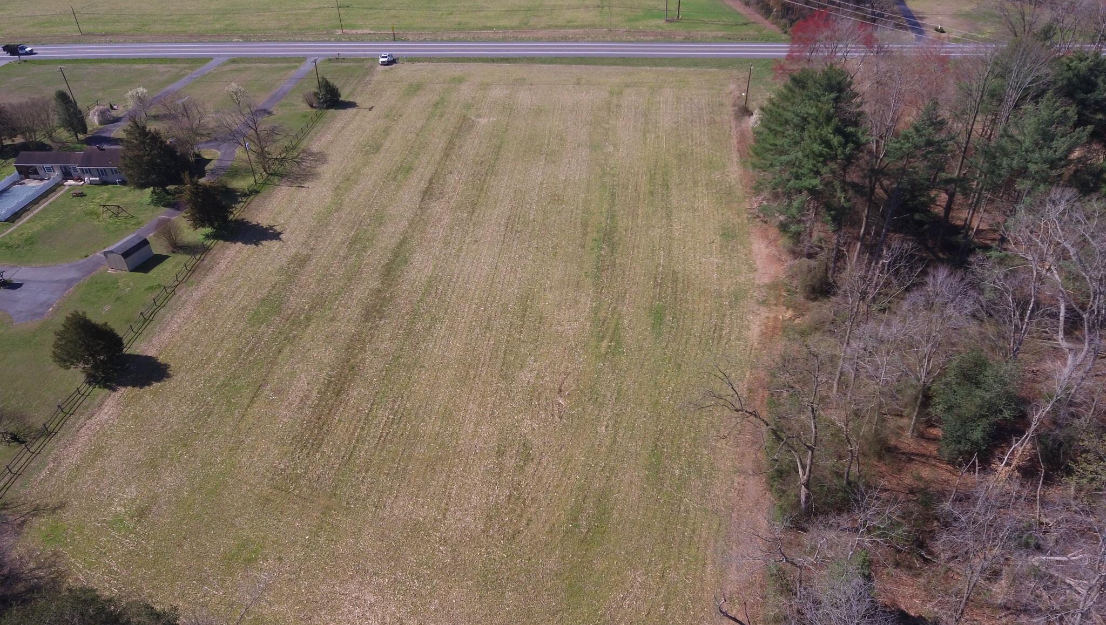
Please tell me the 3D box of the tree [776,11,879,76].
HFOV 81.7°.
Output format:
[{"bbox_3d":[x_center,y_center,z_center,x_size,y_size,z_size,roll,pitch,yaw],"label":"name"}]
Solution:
[{"bbox_3d":[55.700,-52.300,129.800,18.500,16.500,17.000,-2,39,0],"label":"tree"}]

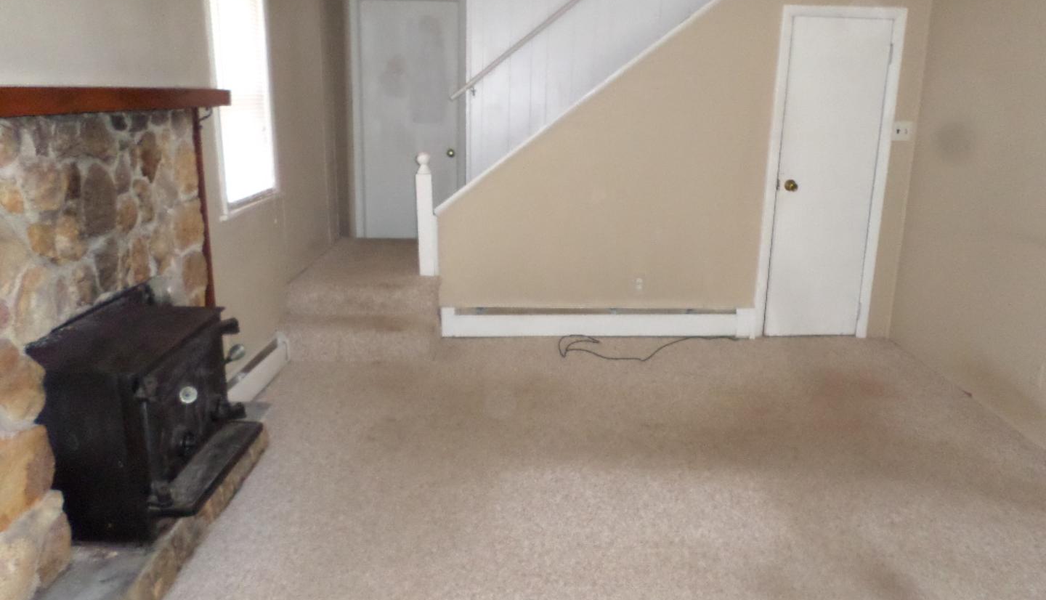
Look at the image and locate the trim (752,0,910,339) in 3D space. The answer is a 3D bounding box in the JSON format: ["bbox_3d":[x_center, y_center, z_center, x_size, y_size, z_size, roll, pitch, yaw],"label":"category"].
[{"bbox_3d":[1.921,-0.747,4.762,0.757,2.071,0.040,0,15,-2],"label":"trim"}]

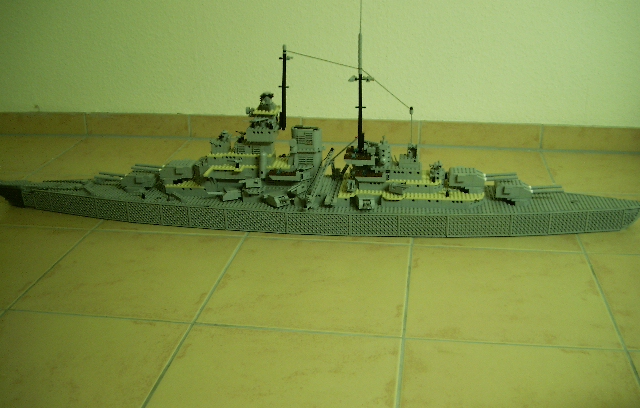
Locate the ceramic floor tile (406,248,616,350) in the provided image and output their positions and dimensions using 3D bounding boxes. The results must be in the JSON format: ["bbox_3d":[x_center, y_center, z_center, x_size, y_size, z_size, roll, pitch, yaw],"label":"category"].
[{"bbox_3d":[0.312,0.152,1.174,0.328,0.009,0.328,2,22,8],"label":"ceramic floor tile"}]

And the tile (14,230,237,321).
[{"bbox_3d":[-0.337,0.126,1.271,0.328,0.009,0.328,2,22,8],"label":"tile"}]

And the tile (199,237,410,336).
[{"bbox_3d":[-0.012,0.139,1.223,0.328,0.009,0.328,2,22,8],"label":"tile"}]

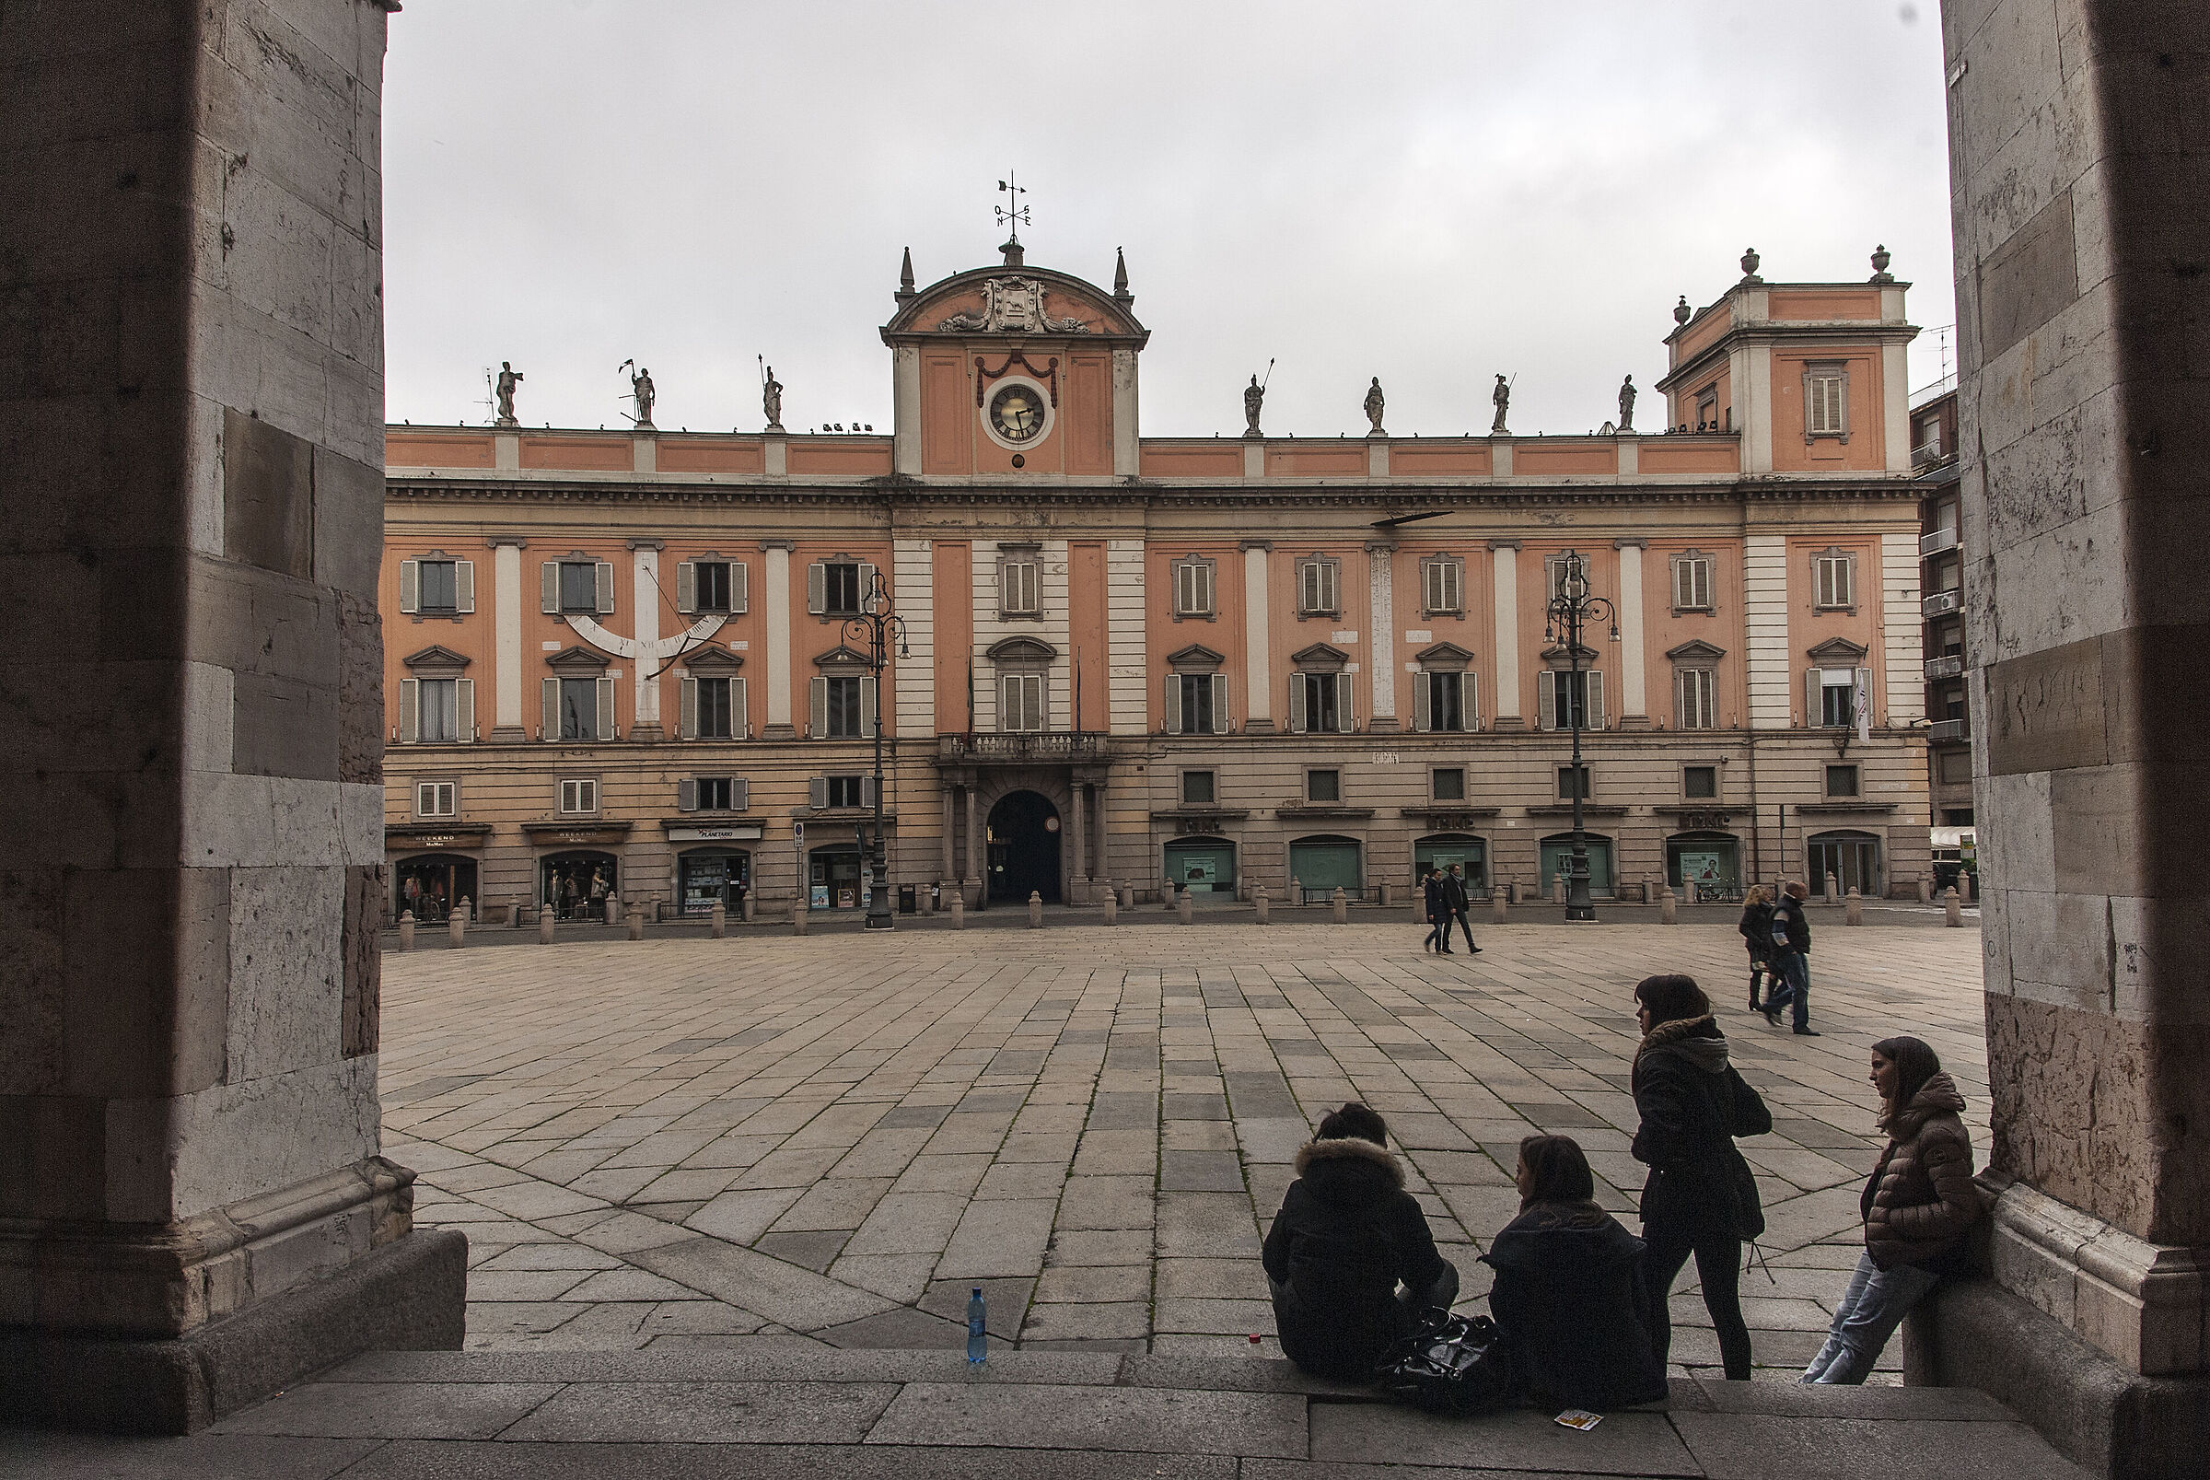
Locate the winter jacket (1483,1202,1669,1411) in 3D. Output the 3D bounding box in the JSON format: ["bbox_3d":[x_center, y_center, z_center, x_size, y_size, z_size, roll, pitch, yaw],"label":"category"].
[{"bbox_3d":[1.393,1.661,4.550,0.520,0.550,0.420,-1,-2,7],"label":"winter jacket"}]

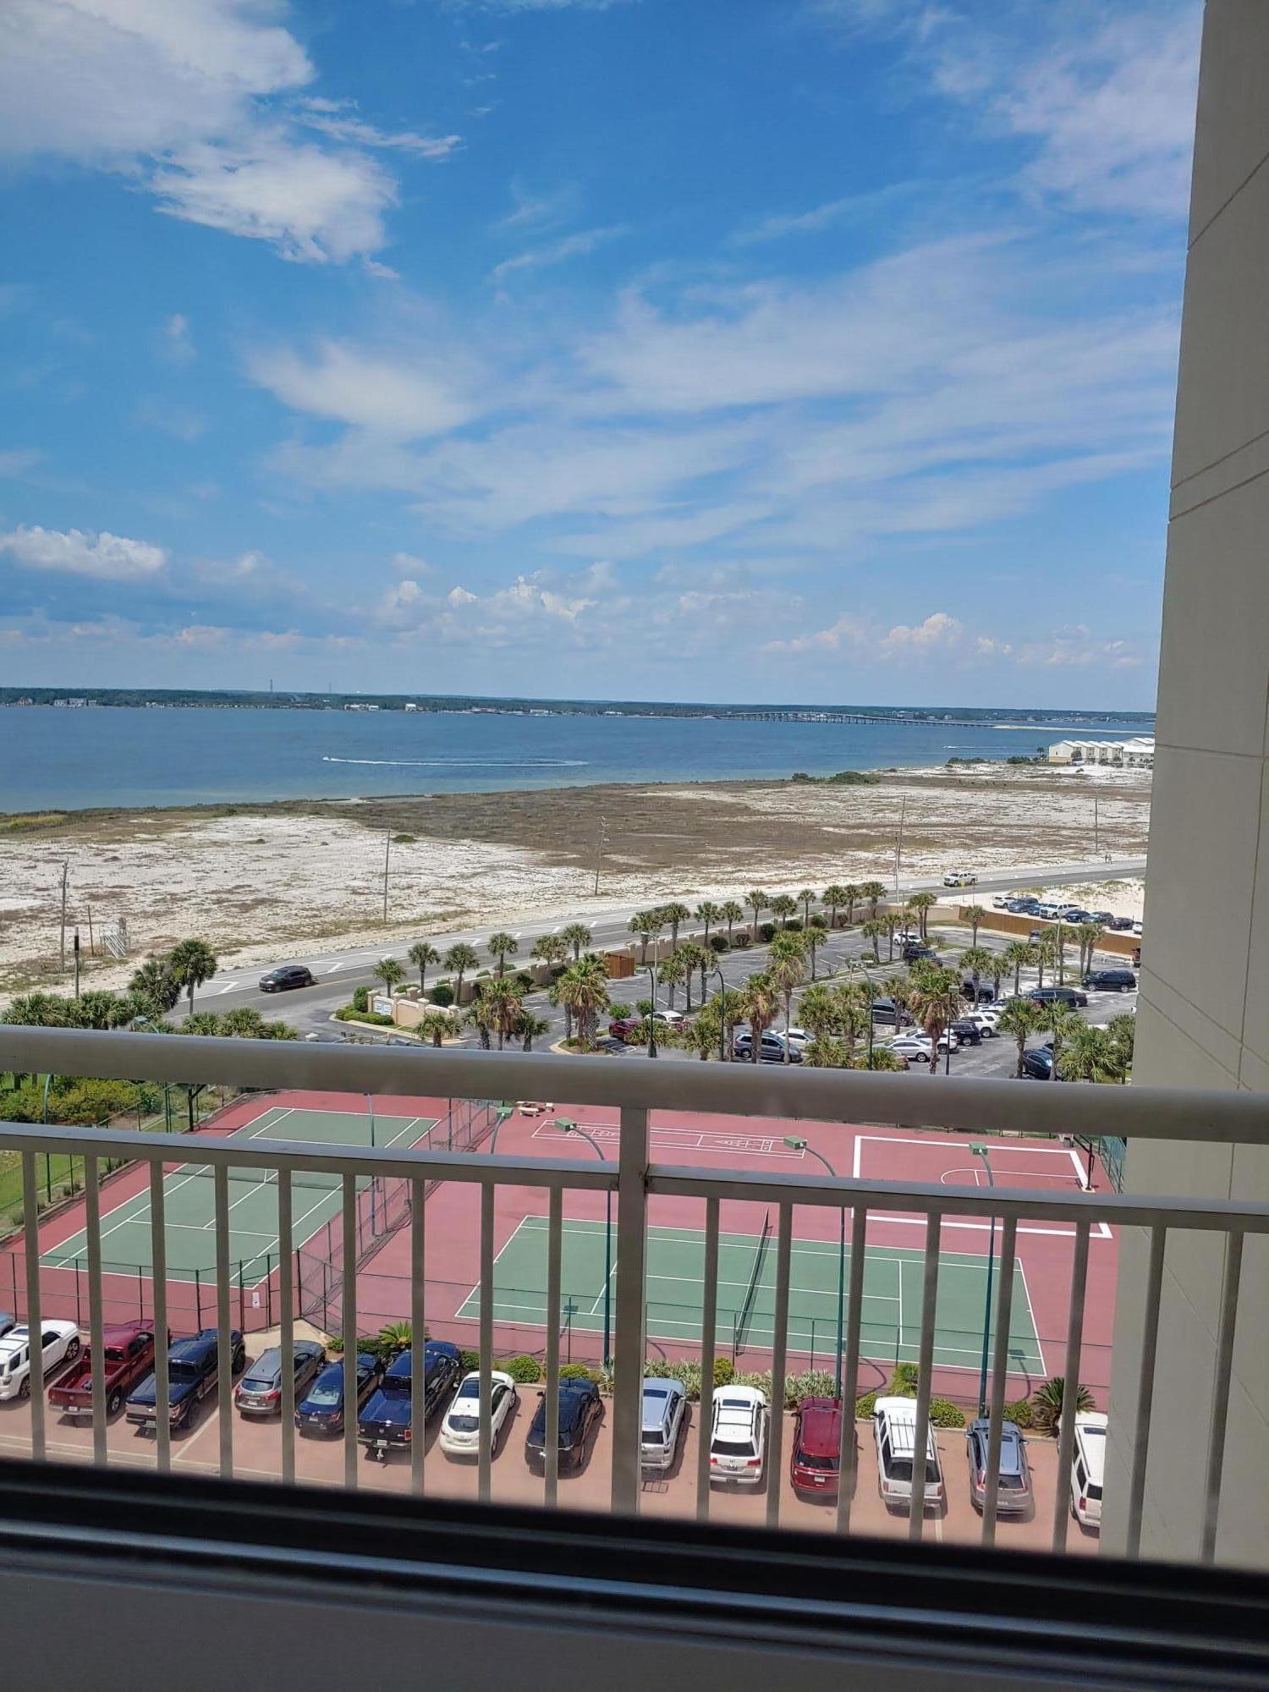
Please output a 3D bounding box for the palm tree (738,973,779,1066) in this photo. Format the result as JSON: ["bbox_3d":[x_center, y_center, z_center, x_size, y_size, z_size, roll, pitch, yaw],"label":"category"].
[{"bbox_3d":[8.870,12.470,87.220,2.920,7.250,2.870,2,7,6],"label":"palm tree"}]

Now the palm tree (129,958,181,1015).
[{"bbox_3d":[-37.301,11.197,95.155,4.000,5.090,4.000,1,7,0],"label":"palm tree"}]

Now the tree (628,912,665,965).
[{"bbox_3d":[1.190,9.110,121.970,3.560,5.500,3.490,1,7,1],"label":"tree"}]

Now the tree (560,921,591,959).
[{"bbox_3d":[-5.342,9.661,115.135,3.122,5.319,3.122,1,7,0],"label":"tree"}]

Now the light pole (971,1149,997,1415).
[{"bbox_3d":[12.796,16.126,45.135,0.550,9.700,2.400,1,7,-2],"label":"light pole"}]

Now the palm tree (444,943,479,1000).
[{"bbox_3d":[-14.910,10.860,105.240,3.070,5.280,3.010,0,7,-8],"label":"palm tree"}]

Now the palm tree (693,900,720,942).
[{"bbox_3d":[7.780,8.290,132.010,2.860,5.070,2.800,2,7,3],"label":"palm tree"}]

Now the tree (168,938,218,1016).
[{"bbox_3d":[-34.620,10.512,95.608,3.920,6.759,3.920,-1,7,-20],"label":"tree"}]

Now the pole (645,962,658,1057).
[{"bbox_3d":[0.899,12.196,78.730,0.600,9.000,2.500,3,7,19],"label":"pole"}]

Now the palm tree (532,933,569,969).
[{"bbox_3d":[-7.667,10.233,112.898,3.415,4.292,3.415,1,7,-4],"label":"palm tree"}]

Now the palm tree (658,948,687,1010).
[{"bbox_3d":[3.209,11.351,102.051,2.424,5.130,2.424,1,7,2],"label":"palm tree"}]

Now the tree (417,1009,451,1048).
[{"bbox_3d":[-14.505,13.586,88.407,2.493,3.627,2.493,1,7,0],"label":"tree"}]

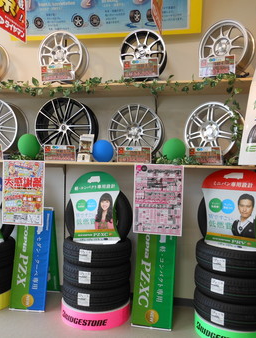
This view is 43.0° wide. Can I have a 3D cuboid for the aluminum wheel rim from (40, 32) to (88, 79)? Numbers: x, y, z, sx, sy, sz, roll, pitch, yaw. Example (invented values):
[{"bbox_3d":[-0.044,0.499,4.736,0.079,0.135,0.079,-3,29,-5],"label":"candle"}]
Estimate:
[{"bbox_3d":[-0.569,-1.001,2.925,0.397,0.397,0.190,2,4,11],"label":"aluminum wheel rim"}]

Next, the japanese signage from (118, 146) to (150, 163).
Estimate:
[{"bbox_3d":[0.045,-0.106,2.417,0.258,0.122,0.010,2,1,12],"label":"japanese signage"}]

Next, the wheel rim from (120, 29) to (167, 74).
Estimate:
[{"bbox_3d":[0.129,-0.906,2.622,0.365,0.365,0.170,2,1,12],"label":"wheel rim"}]

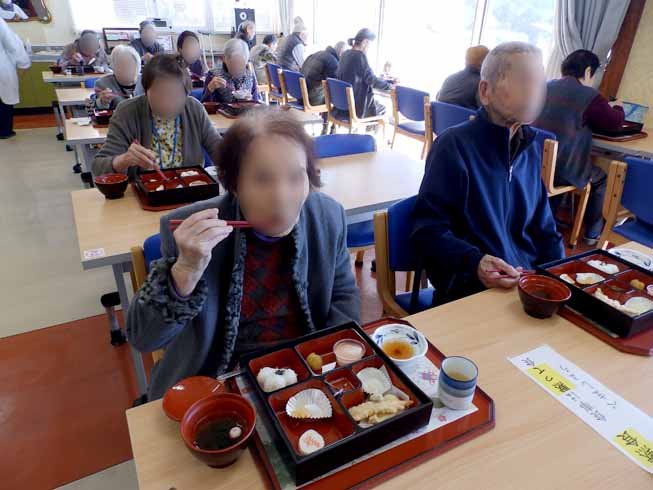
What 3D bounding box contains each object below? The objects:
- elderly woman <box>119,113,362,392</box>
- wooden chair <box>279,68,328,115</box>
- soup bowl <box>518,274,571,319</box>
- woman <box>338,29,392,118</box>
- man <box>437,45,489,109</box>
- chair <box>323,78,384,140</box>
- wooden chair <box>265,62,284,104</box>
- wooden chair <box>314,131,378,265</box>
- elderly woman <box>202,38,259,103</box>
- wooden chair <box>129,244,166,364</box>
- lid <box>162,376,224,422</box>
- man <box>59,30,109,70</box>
[{"bbox_3d":[-0.169,0.270,1.057,0.520,1.170,0.660,-14,32,-26],"label":"elderly woman"},{"bbox_3d":[-0.201,-1.689,5.055,0.540,0.785,0.505,-16,34,-31],"label":"wooden chair"},{"bbox_3d":[0.535,0.138,1.039,0.120,0.073,0.120,2,28,-1],"label":"soup bowl"},{"bbox_3d":[0.399,-1.585,4.410,0.720,1.260,0.460,-15,33,-29],"label":"woman"},{"bbox_3d":[1.156,-0.896,3.236,0.680,1.170,0.500,-10,31,-21],"label":"man"},{"bbox_3d":[0.316,-1.241,4.216,0.540,0.790,0.490,-14,32,-26],"label":"chair"},{"bbox_3d":[-0.482,-1.996,5.597,0.540,0.785,0.505,-16,34,-31],"label":"wooden chair"},{"bbox_3d":[0.093,-0.119,2.173,0.505,0.785,0.540,-9,31,-21],"label":"wooden chair"},{"bbox_3d":[-0.692,-1.101,3.529,0.480,1.160,0.660,-14,32,-26],"label":"elderly woman"},{"bbox_3d":[-0.218,0.381,1.246,0.490,0.790,0.540,-14,32,-26],"label":"wooden chair"},{"bbox_3d":[-0.236,0.275,0.744,0.104,0.028,0.104,2,28,-1],"label":"lid"},{"bbox_3d":[-2.774,-2.000,5.089,0.500,1.130,0.680,-14,32,-26],"label":"man"}]

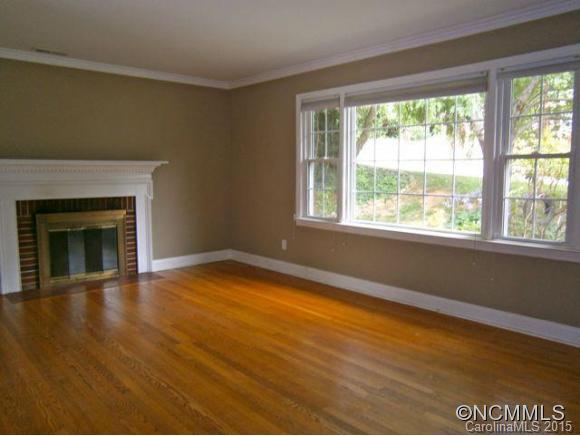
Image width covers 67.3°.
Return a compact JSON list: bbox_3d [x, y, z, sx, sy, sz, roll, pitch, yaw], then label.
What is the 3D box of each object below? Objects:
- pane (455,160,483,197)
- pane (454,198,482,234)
[{"bbox_3d":[1.546,-0.341,3.772,0.030,0.318,0.259,-6,8,-43],"label":"pane"},{"bbox_3d":[1.550,-0.023,3.802,0.030,0.302,0.264,-6,8,-43],"label":"pane"}]

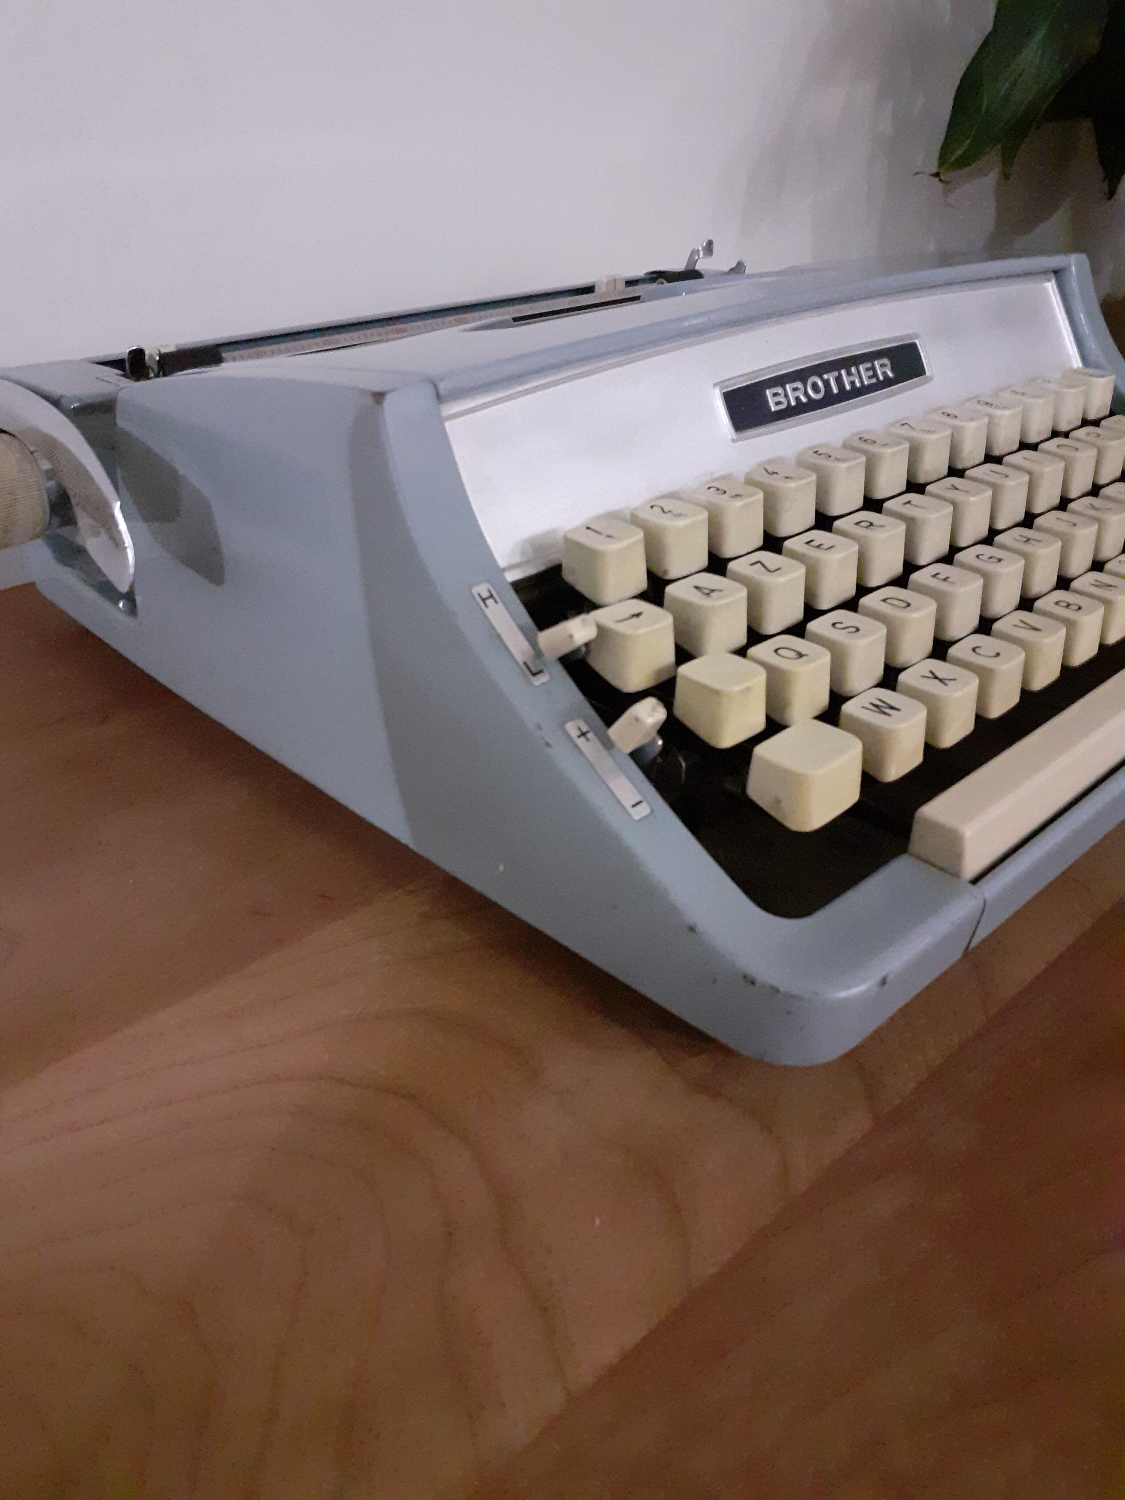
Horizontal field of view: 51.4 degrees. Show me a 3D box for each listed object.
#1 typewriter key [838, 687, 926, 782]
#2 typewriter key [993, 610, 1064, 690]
[{"bbox_3d":[0.063,-0.003,0.228,0.013,0.012,0.013,-25,39,-37],"label":"typewriter key"},{"bbox_3d":[0.104,-0.022,0.262,0.013,0.012,0.013,-25,39,-37],"label":"typewriter key"}]

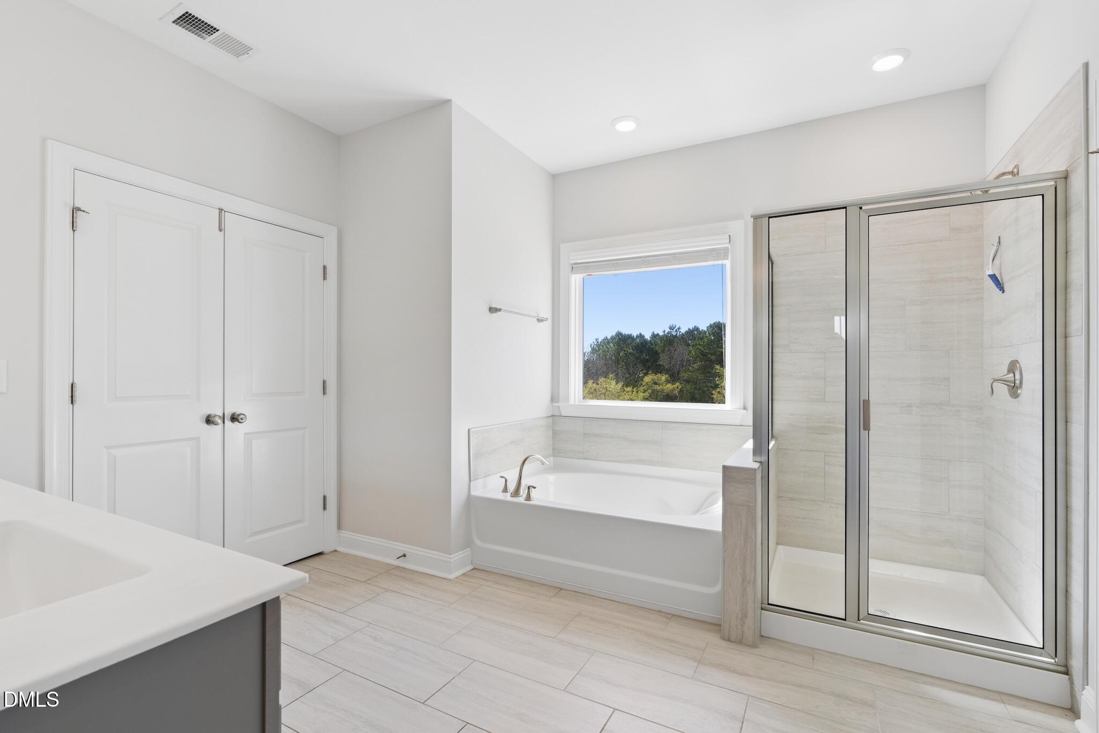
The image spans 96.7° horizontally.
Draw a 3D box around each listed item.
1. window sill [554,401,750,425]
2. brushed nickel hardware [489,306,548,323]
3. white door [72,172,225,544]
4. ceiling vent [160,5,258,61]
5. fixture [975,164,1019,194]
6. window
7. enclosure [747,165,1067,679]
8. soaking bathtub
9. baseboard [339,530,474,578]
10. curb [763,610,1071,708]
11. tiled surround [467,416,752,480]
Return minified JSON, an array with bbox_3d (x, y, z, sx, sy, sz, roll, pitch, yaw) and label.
[{"bbox_3d":[0.664,0.338,3.544,1.420,0.095,0.090,0,0,28],"label":"window sill"},{"bbox_3d":[-0.197,-0.359,3.411,0.075,0.052,0.675,0,0,28],"label":"brushed nickel hardware"},{"bbox_3d":[-1.921,0.176,2.381,0.040,2.048,0.615,0,0,28],"label":"white door"},{"bbox_3d":[-1.572,-1.546,2.284,0.205,0.020,0.346,0,0,28],"label":"ceiling vent"},{"bbox_3d":[2.016,-0.834,2.225,0.167,0.130,0.070,0,0,28],"label":"fixture"},{"bbox_3d":[0.698,-0.290,3.571,1.360,1.352,0.120,0,0,28],"label":"window"},{"bbox_3d":[1.409,0.199,2.021,1.052,1.805,0.060,0,0,28],"label":"enclosure"},{"bbox_3d":[0.431,0.966,3.080,1.484,0.504,1.038,0,0,28],"label":"soaking bathtub"},{"bbox_3d":[-0.930,1.153,3.105,0.973,0.124,0.212,0,0,28],"label":"baseboard"},{"bbox_3d":[1.428,1.157,2.012,1.009,0.111,0.104,0,0,28],"label":"curb"},{"bbox_3d":[0.417,0.549,3.069,1.482,0.326,1.082,0,0,28],"label":"tiled surround"}]

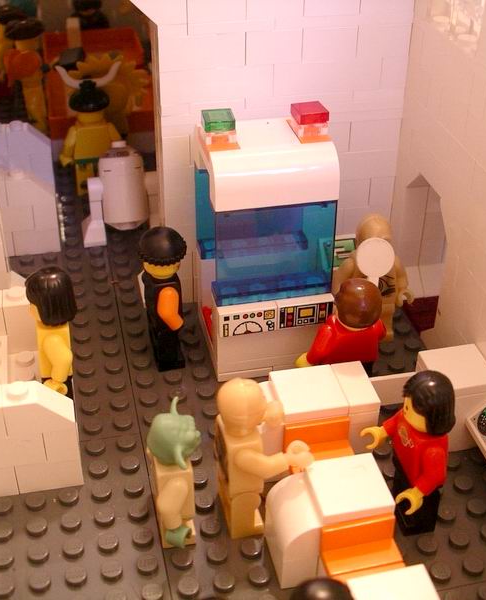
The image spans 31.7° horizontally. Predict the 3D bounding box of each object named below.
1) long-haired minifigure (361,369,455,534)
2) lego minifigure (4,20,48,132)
[{"bbox_3d":[0.040,0.034,0.197,0.018,0.043,0.024,-7,35,-11],"label":"long-haired minifigure"},{"bbox_3d":[-0.094,-0.099,0.377,0.022,0.044,0.013,20,39,25],"label":"lego minifigure"}]

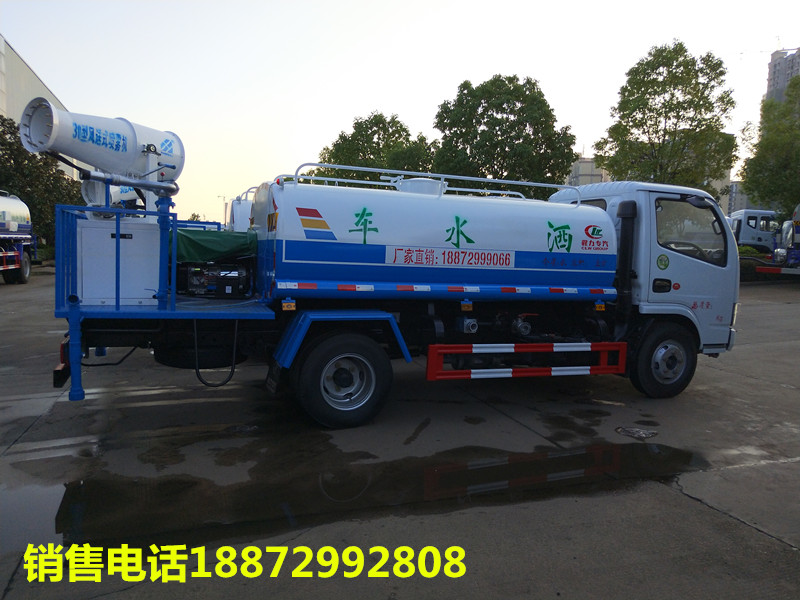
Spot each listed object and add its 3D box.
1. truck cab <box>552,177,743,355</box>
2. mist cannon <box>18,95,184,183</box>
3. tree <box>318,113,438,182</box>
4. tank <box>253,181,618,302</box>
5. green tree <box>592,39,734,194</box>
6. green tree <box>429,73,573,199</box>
[{"bbox_3d":[2.606,-0.369,6.531,1.480,1.730,1.820,0,4,-19],"label":"truck cab"},{"bbox_3d":[-2.373,-1.265,4.700,0.500,0.510,1.170,3,1,27],"label":"mist cannon"},{"bbox_3d":[-1.376,-5.478,30.000,6.300,8.500,6.300,1,4,0],"label":"tree"},{"bbox_3d":[0.242,-0.518,5.723,3.200,1.020,1.820,0,4,-19],"label":"tank"},{"bbox_3d":[10.109,-5.197,22.000,5.500,9.400,5.500,1,4,0],"label":"green tree"},{"bbox_3d":[4.521,-5.257,25.000,6.200,9.000,6.200,1,4,0],"label":"green tree"}]

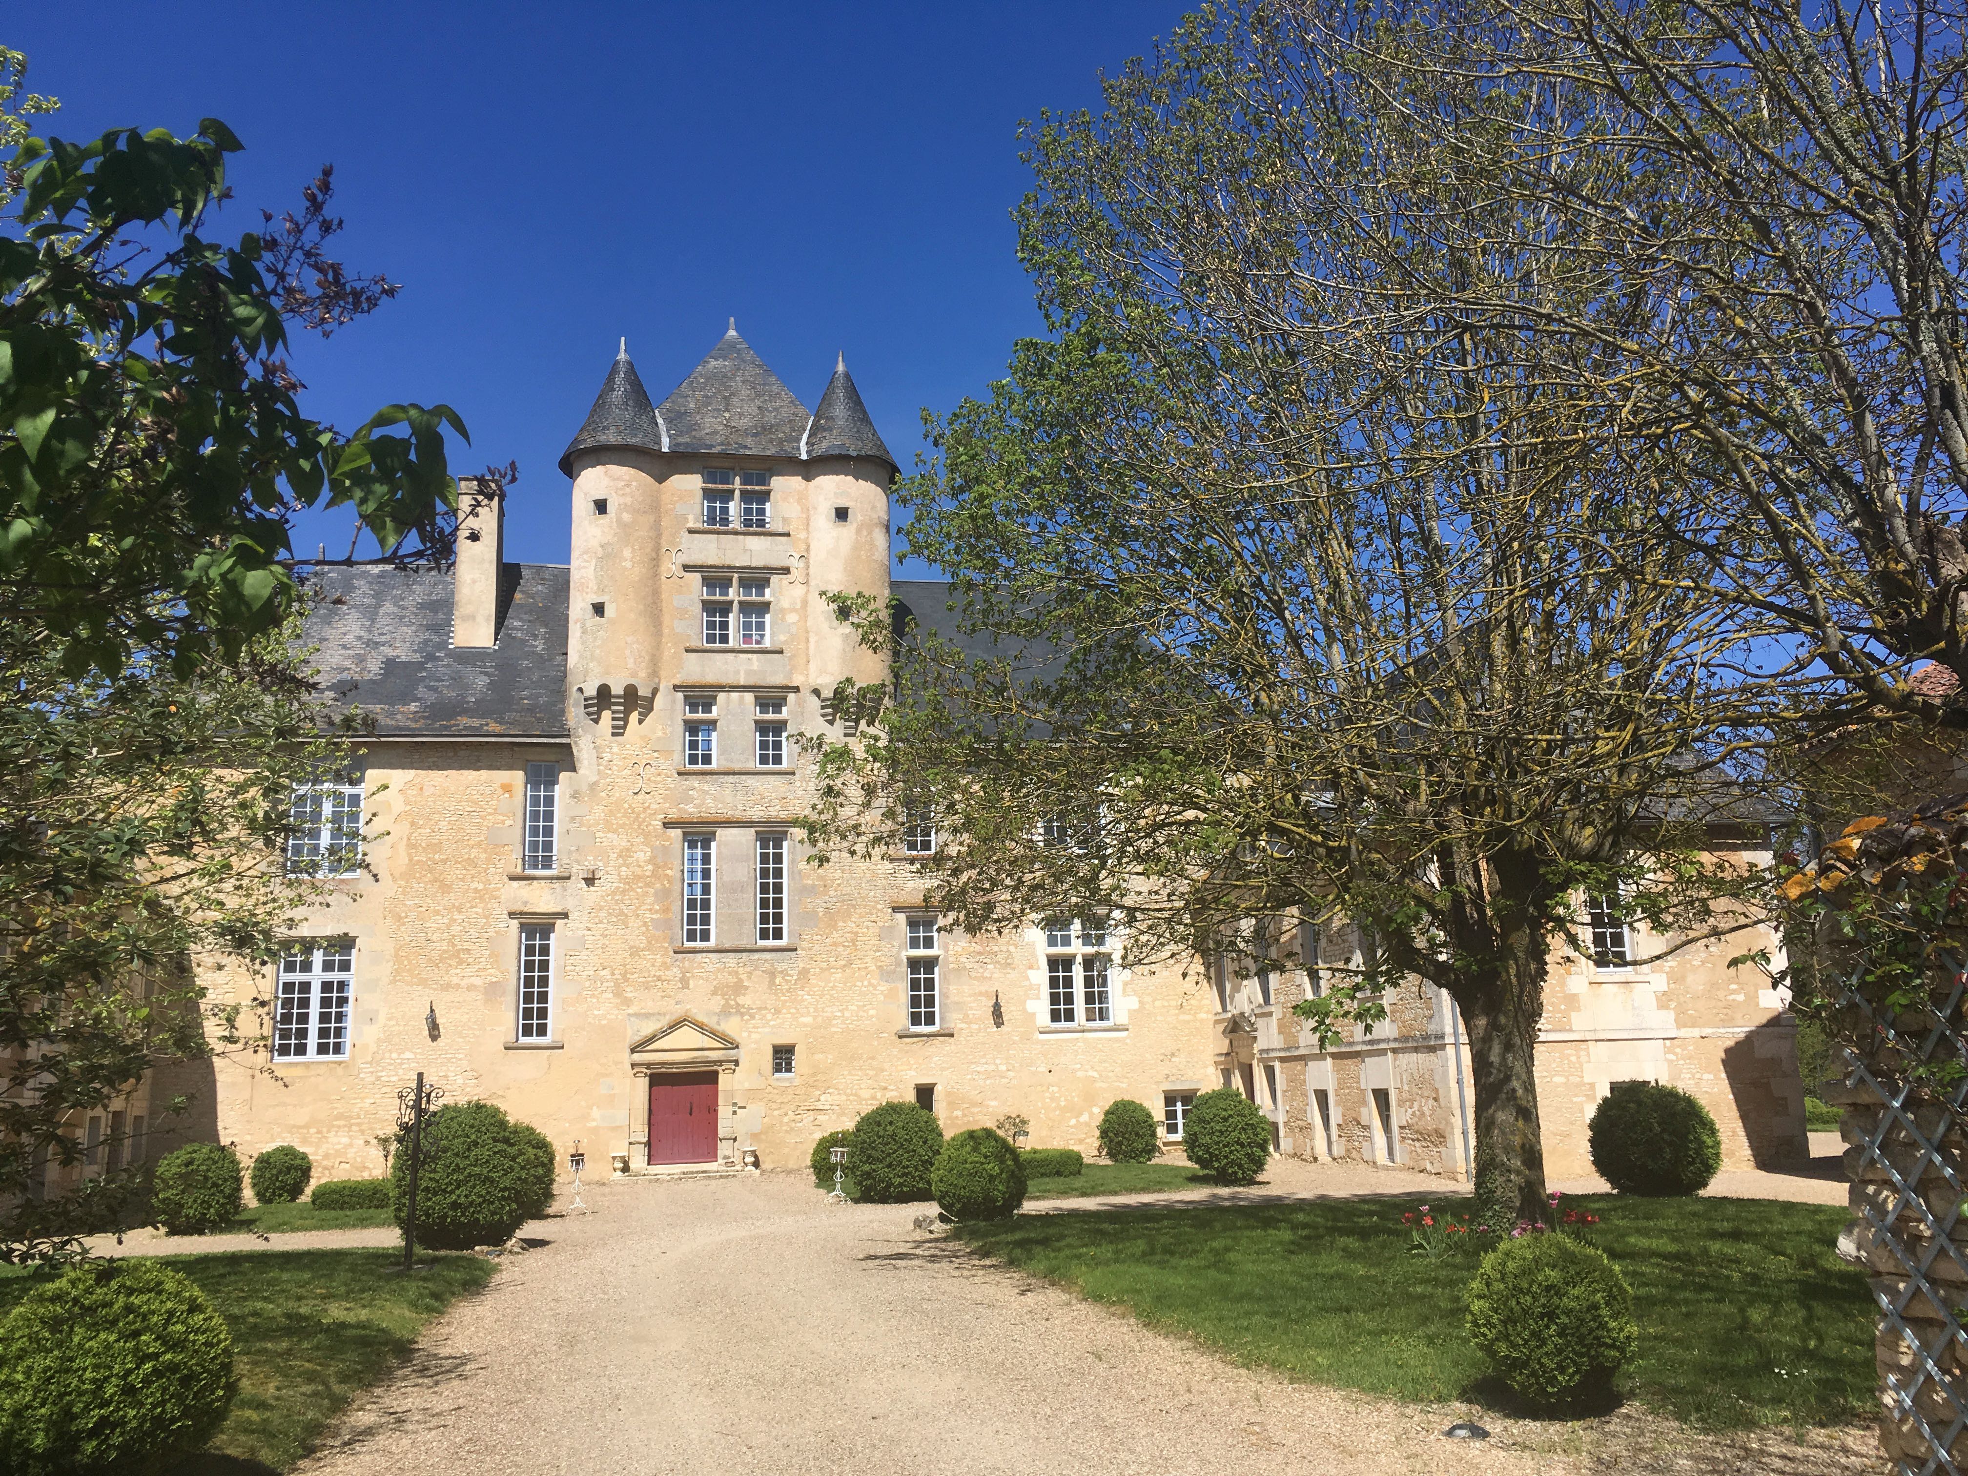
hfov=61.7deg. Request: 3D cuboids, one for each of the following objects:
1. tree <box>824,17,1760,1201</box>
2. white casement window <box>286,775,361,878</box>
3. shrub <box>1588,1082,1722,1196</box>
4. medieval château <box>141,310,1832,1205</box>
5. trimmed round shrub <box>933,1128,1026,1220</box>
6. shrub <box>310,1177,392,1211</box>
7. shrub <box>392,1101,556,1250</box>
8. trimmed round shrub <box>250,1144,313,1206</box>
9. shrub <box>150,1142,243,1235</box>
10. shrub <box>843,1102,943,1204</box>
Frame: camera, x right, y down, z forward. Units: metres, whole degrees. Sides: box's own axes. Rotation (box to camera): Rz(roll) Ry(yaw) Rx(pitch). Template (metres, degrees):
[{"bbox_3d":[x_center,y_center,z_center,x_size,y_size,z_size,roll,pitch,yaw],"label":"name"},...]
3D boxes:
[{"bbox_3d":[4.574,-1.831,18.991,12.500,14.600,11.800,0,-12,-11],"label":"tree"},{"bbox_3d":[-15.370,1.970,38.626,1.620,2.619,0.200,0,-12,-11],"label":"white casement window"},{"bbox_3d":[9.252,5.550,22.888,1.714,1.524,1.714,0,-12,-11],"label":"shrub"},{"bbox_3d":[-3.239,-1.692,38.832,30.500,23.200,23.500,0,-12,-11],"label":"medieval château"},{"bbox_3d":[-0.082,5.972,22.661,1.283,1.200,1.283,-2,-12,0],"label":"trimmed round shrub"},{"bbox_3d":[-11.196,8.152,29.607,1.700,0.580,1.050,0,-12,-11],"label":"shrub"},{"bbox_3d":[-6.495,5.518,20.981,1.850,1.786,1.800,0,-12,-11],"label":"shrub"},{"bbox_3d":[-13.764,8.556,32.364,1.135,1.118,1.135,0,-12,-11],"label":"trimmed round shrub"},{"bbox_3d":[-11.758,6.729,24.705,1.262,1.328,1.262,0,-12,-11],"label":"shrub"},{"bbox_3d":[-1.480,6.741,26.907,1.599,1.577,1.599,0,-12,-11],"label":"shrub"}]

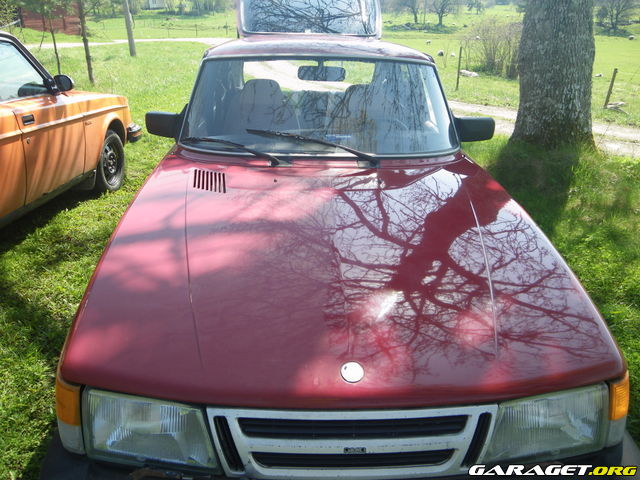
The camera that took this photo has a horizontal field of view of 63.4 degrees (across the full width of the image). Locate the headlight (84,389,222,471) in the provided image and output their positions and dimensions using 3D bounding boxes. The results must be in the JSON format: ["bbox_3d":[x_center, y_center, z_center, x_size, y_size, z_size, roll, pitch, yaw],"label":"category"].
[{"bbox_3d":[-0.437,0.489,1.355,0.340,0.175,0.110,3,26,3],"label":"headlight"}]

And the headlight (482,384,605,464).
[{"bbox_3d":[0.613,0.496,1.418,0.340,0.175,0.110,-3,27,-10],"label":"headlight"}]

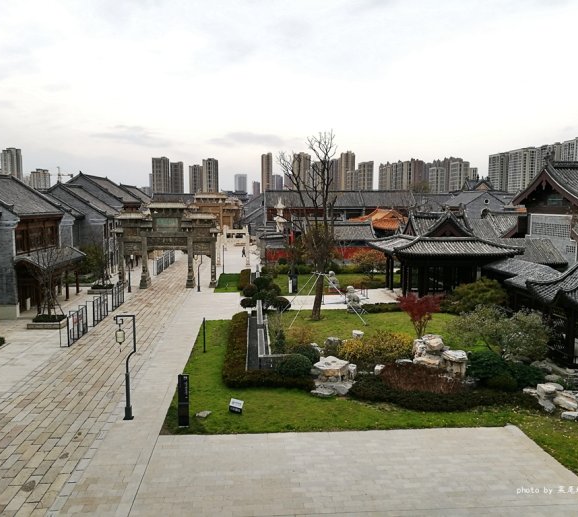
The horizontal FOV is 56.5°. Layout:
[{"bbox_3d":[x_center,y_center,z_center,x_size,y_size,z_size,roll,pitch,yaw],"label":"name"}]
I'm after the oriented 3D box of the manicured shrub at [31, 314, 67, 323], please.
[{"bbox_3d":[-15.983,4.029,36.006,1.850,0.260,1.600,0,6,-4],"label":"manicured shrub"}]

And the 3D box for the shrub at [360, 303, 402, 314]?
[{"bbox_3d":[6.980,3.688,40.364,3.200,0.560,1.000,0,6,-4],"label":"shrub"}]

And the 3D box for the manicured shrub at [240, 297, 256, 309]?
[{"bbox_3d":[-3.282,3.590,43.600,1.250,0.980,1.250,0,6,-4],"label":"manicured shrub"}]

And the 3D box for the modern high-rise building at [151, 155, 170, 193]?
[{"bbox_3d":[-172.112,-102.305,723.409,20.000,70.000,16.000,0,6,-4],"label":"modern high-rise building"}]

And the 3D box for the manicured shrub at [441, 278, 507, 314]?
[{"bbox_3d":[14.662,2.972,42.523,4.300,2.500,3.500,0,6,0],"label":"manicured shrub"}]

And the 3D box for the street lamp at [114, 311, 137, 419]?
[{"bbox_3d":[-6.589,4.343,21.552,0.840,4.300,0.400,0,6,-4],"label":"street lamp"}]

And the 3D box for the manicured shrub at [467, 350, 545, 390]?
[{"bbox_3d":[10.452,5.263,25.973,3.250,1.300,2.000,0,6,0],"label":"manicured shrub"}]

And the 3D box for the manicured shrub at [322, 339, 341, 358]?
[{"bbox_3d":[2.276,4.722,28.512,0.950,1.020,0.900,0,6,-4],"label":"manicured shrub"}]

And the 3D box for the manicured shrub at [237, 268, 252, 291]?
[{"bbox_3d":[-4.445,2.135,54.547,1.150,0.660,11.000,0,6,-4],"label":"manicured shrub"}]

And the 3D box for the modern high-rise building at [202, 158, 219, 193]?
[{"bbox_3d":[-139.946,-135.286,956.579,27.000,80.800,18.000,0,6,-4],"label":"modern high-rise building"}]

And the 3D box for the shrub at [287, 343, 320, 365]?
[{"bbox_3d":[0.826,4.984,28.664,1.700,1.200,1.700,0,6,0],"label":"shrub"}]

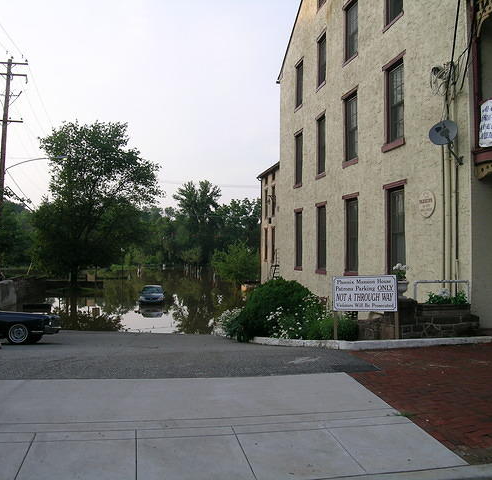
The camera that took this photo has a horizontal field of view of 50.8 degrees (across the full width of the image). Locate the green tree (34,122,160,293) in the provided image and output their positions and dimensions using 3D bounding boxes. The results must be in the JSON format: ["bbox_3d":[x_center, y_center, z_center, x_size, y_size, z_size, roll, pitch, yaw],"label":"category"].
[{"bbox_3d":[-13.573,-3.223,47.000,11.600,15.200,11.000,0,-1,0],"label":"green tree"}]

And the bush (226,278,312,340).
[{"bbox_3d":[0.625,1.785,13.200,2.150,1.600,2.000,0,-1,0],"label":"bush"}]

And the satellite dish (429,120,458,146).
[{"bbox_3d":[3.929,-2.119,10.300,0.590,0.530,0.360,0,-1,21],"label":"satellite dish"}]

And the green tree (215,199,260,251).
[{"bbox_3d":[-1.536,-2.150,106.000,10.000,13.200,9.500,0,-1,0],"label":"green tree"}]

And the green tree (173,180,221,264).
[{"bbox_3d":[-10.135,-3.583,106.000,9.800,17.200,9.500,0,-1,0],"label":"green tree"}]

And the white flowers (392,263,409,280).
[{"bbox_3d":[2.984,0.608,10.000,0.330,0.350,0.330,0,-1,0],"label":"white flowers"}]

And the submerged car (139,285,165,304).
[{"bbox_3d":[-6.920,4.120,38.400,1.760,1.430,4.500,0,-1,-10],"label":"submerged car"}]

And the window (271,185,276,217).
[{"bbox_3d":[1.899,-2.640,35.500,0.200,2.200,1.000,0,-1,-11],"label":"window"}]

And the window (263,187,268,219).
[{"bbox_3d":[1.468,-2.629,37.800,0.200,2.200,1.000,0,-1,-11],"label":"window"}]

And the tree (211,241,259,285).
[{"bbox_3d":[-0.954,2.310,52.000,5.200,4.600,5.000,0,-1,0],"label":"tree"}]

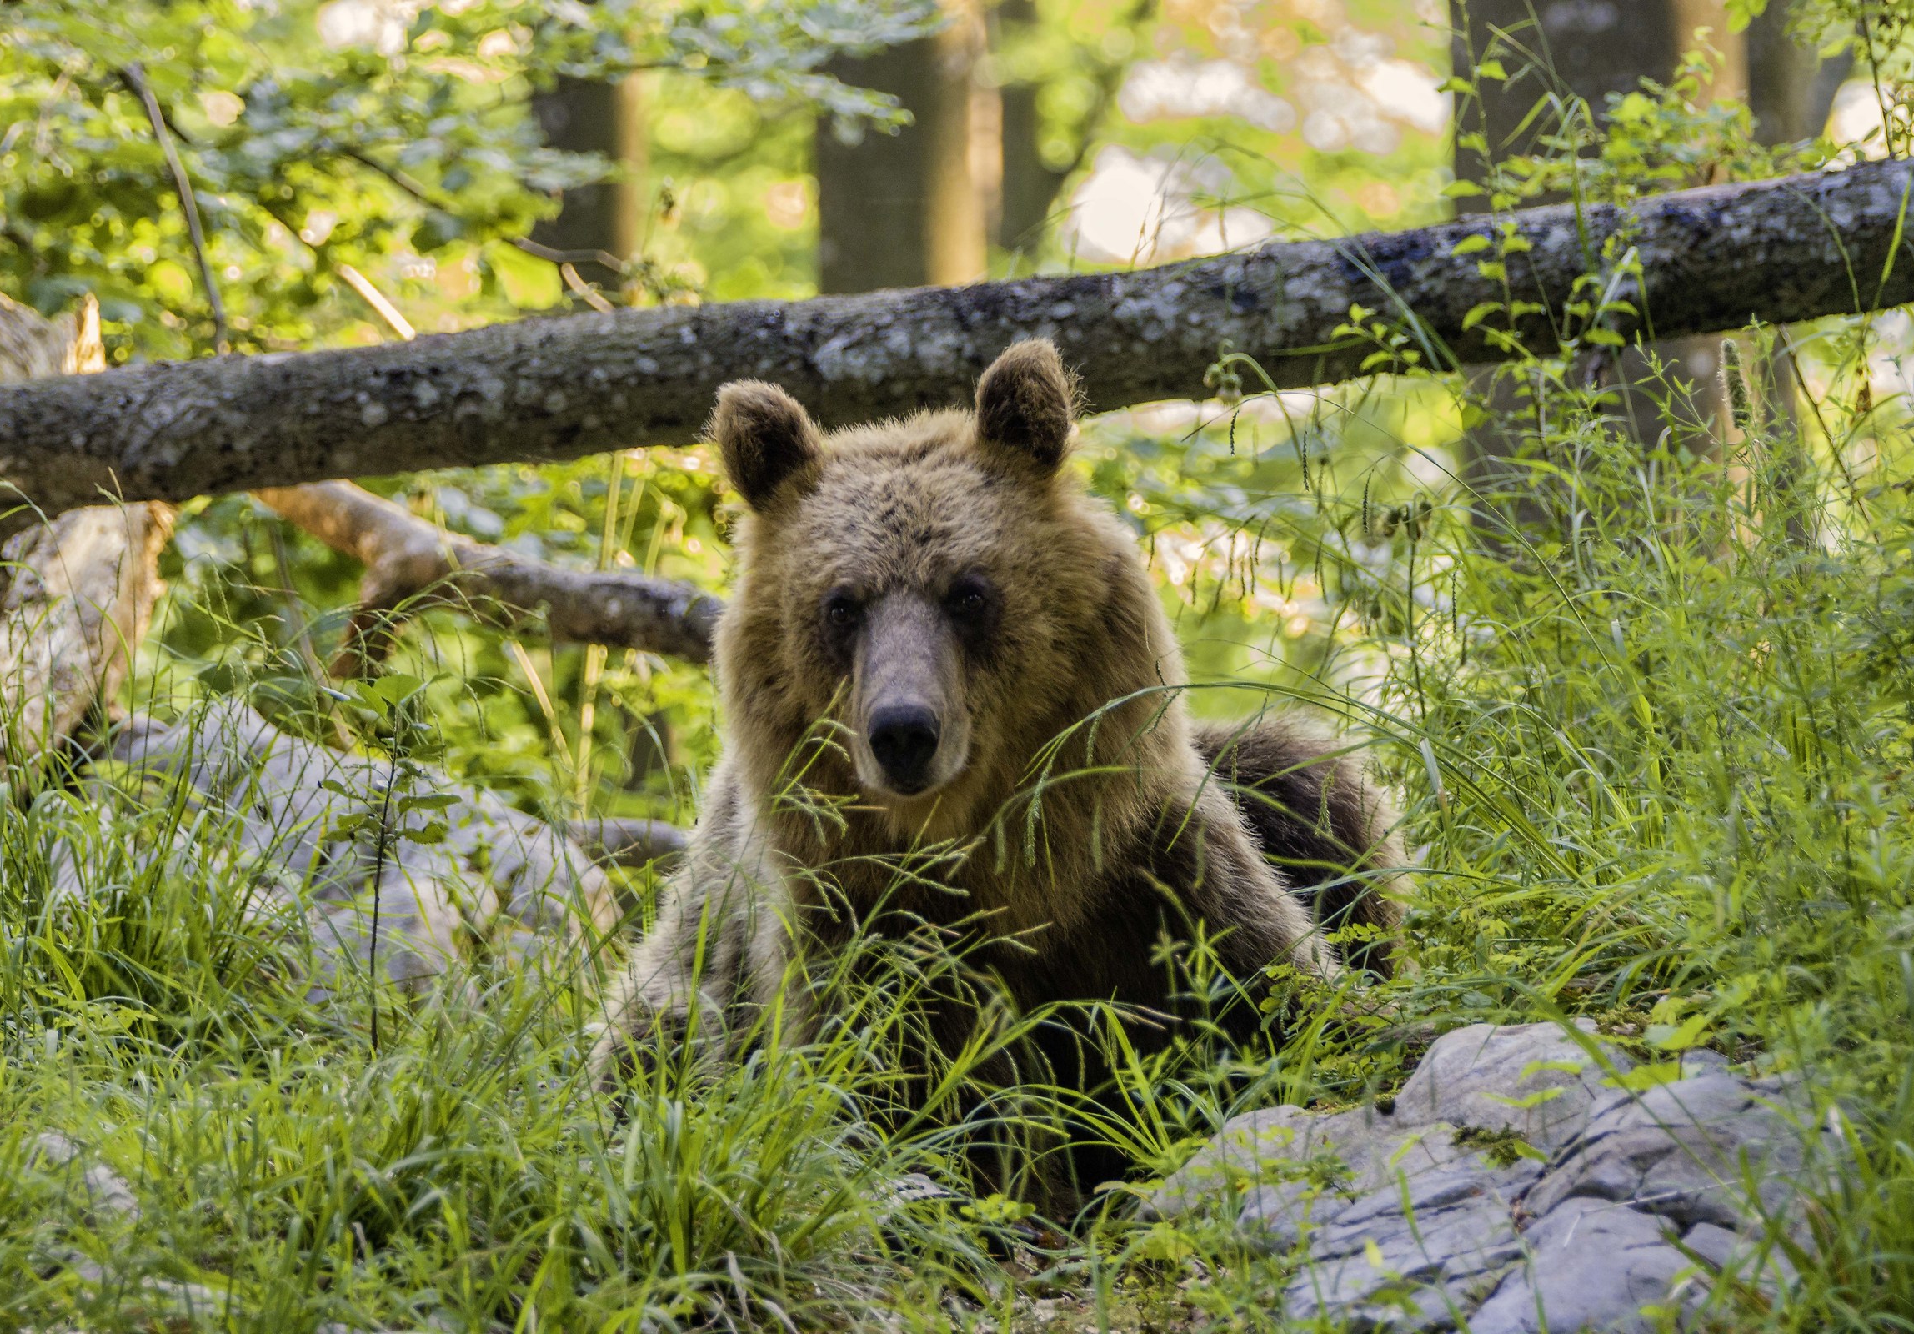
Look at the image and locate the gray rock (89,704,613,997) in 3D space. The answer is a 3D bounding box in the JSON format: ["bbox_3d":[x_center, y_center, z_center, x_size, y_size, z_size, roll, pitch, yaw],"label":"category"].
[{"bbox_3d":[-0.573,0.178,19.600,0.500,0.290,0.400,0,2,-6],"label":"gray rock"}]

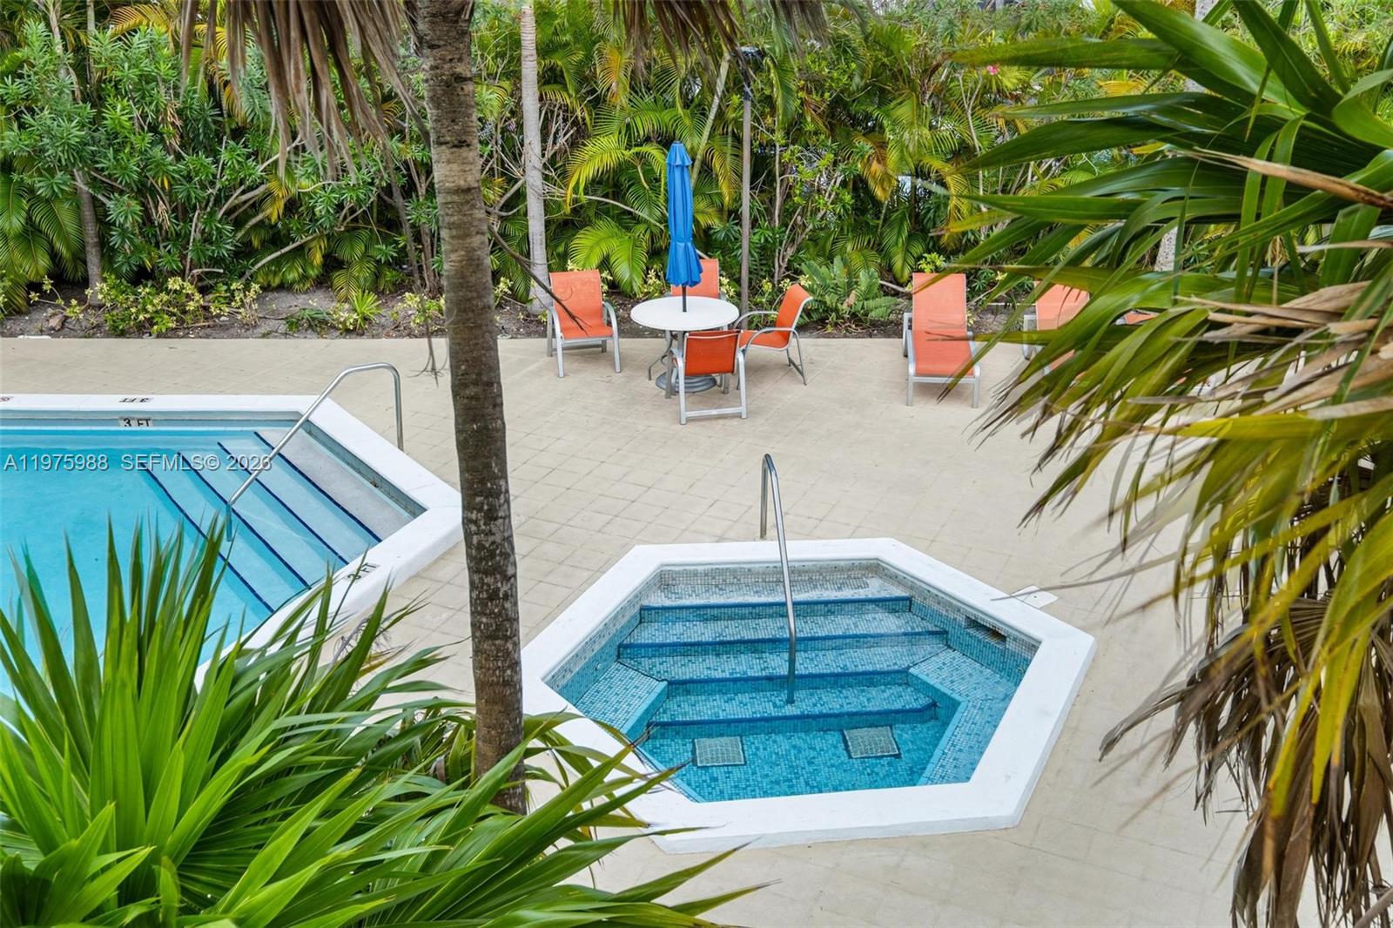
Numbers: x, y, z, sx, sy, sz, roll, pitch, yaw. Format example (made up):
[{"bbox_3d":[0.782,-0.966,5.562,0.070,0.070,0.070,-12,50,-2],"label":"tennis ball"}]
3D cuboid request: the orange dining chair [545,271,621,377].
[{"bbox_3d":[-1.170,-1.443,14.206,0.626,0.884,0.755,-6,24,-13],"label":"orange dining chair"}]

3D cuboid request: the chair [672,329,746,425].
[{"bbox_3d":[0.092,-0.928,13.015,0.626,0.884,0.755,-6,24,-13],"label":"chair"}]

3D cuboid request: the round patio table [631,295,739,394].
[{"bbox_3d":[-0.106,-1.150,13.741,1.053,0.725,1.053,0,23,0],"label":"round patio table"}]

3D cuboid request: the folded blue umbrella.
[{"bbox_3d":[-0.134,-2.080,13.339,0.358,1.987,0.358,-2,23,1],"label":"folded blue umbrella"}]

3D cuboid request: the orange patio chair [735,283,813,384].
[{"bbox_3d":[0.720,-1.280,13.829,0.755,0.884,0.626,-5,24,-12],"label":"orange patio chair"}]

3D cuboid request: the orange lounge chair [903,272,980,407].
[{"bbox_3d":[2.431,-1.261,13.874,0.656,0.815,1.789,3,24,6],"label":"orange lounge chair"}]

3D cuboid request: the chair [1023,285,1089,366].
[{"bbox_3d":[3.690,-1.227,13.794,0.656,0.815,1.789,2,24,5],"label":"chair"}]

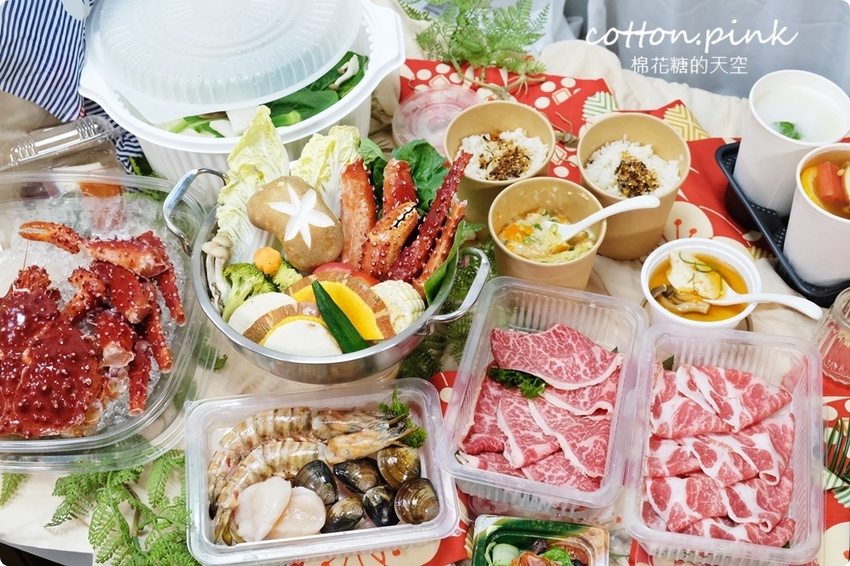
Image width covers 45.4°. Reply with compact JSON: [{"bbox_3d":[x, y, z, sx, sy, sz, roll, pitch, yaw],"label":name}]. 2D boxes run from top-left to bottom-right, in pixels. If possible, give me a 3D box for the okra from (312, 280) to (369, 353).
[{"bbox_3d":[-0.065,0.028,0.772,0.019,0.019,0.073,-26,65,-17],"label":"okra"}]

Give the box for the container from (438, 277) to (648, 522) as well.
[{"bbox_3d":[0.092,0.089,0.776,0.133,0.050,0.182,12,54,10],"label":"container"}]

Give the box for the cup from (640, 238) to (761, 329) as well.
[{"bbox_3d":[0.225,0.014,0.846,0.094,0.049,0.094,-1,53,1],"label":"cup"}]

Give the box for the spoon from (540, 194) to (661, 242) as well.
[{"bbox_3d":[0.135,-0.051,0.855,0.125,0.032,0.039,-13,50,21],"label":"spoon"}]

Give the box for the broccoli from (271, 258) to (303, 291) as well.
[{"bbox_3d":[-0.109,0.001,0.805,0.038,0.038,0.036,2,40,-5],"label":"broccoli"}]

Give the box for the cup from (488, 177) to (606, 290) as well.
[{"bbox_3d":[0.104,-0.034,0.879,0.098,0.066,0.098,-1,53,1],"label":"cup"}]

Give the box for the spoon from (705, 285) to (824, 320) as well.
[{"bbox_3d":[0.259,0.014,0.825,0.125,0.030,0.039,13,54,22],"label":"spoon"}]

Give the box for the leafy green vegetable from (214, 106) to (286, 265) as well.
[{"bbox_3d":[-0.138,-0.067,0.805,0.066,0.040,0.142,7,95,-6],"label":"leafy green vegetable"}]

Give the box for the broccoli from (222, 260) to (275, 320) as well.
[{"bbox_3d":[-0.136,0.008,0.792,0.045,0.050,0.040,12,30,-18],"label":"broccoli"}]

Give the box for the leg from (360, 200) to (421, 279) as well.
[{"bbox_3d":[-0.029,-0.027,0.788,0.038,0.084,0.030,27,19,-6],"label":"leg"}]

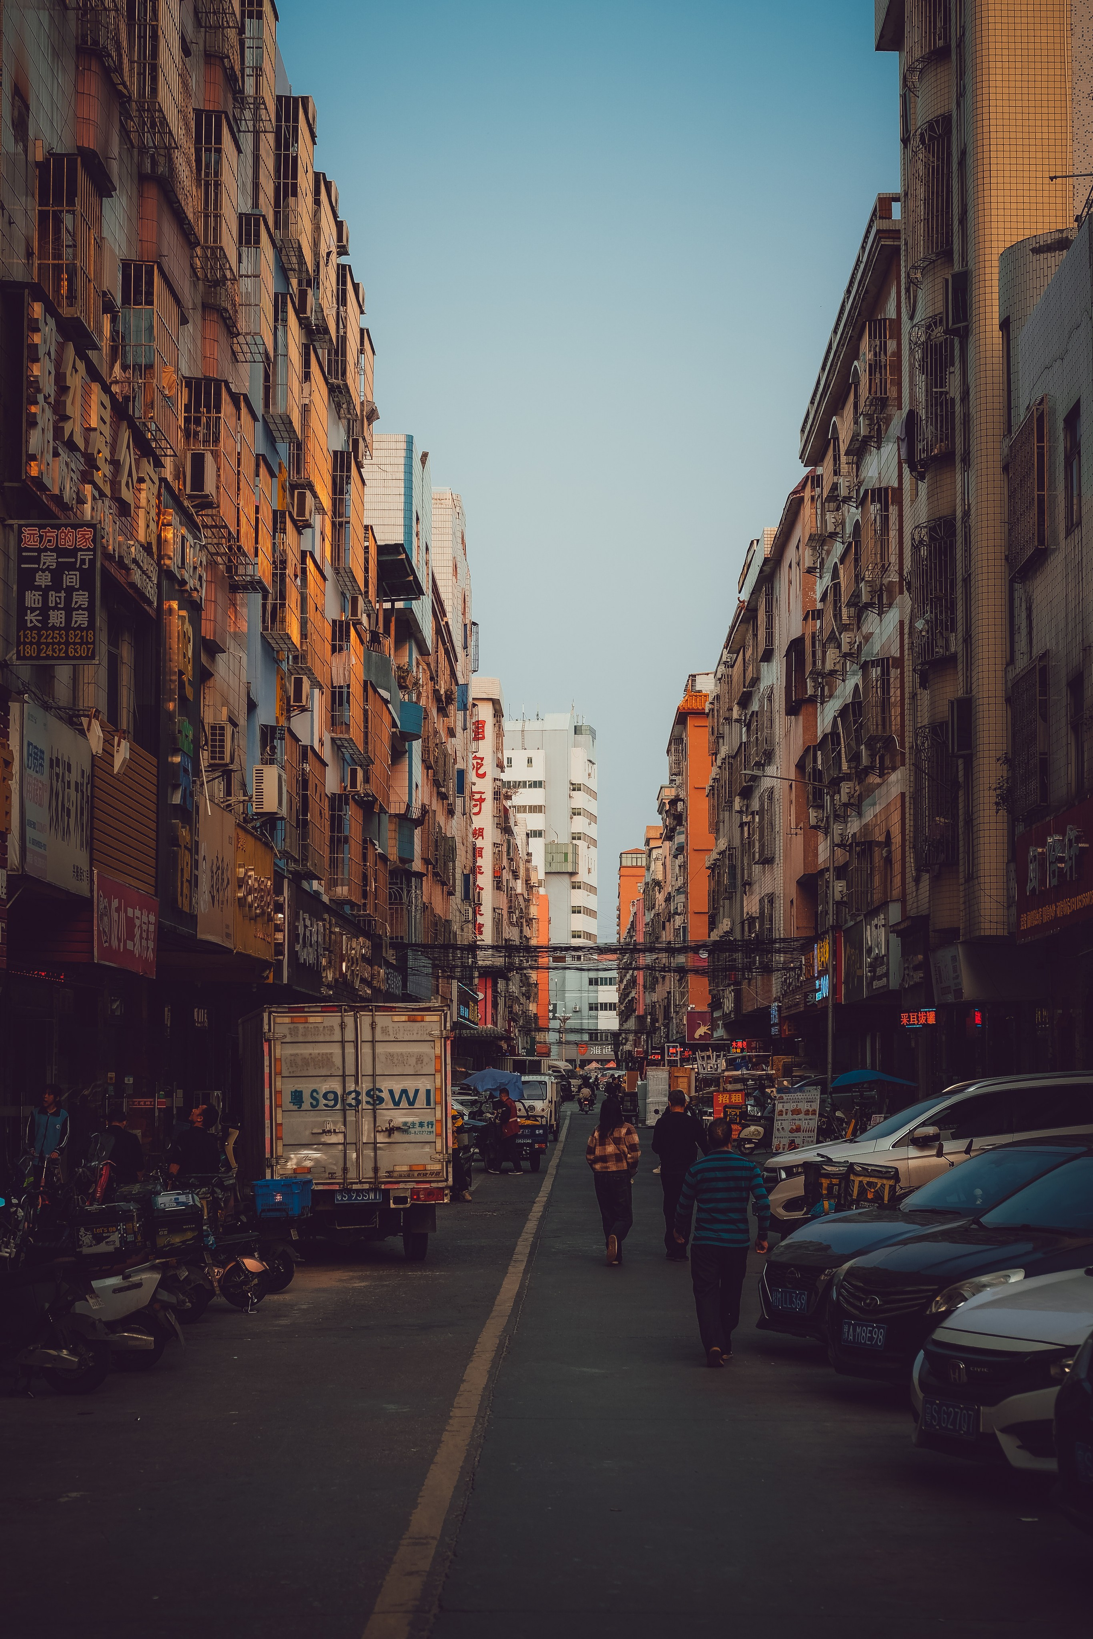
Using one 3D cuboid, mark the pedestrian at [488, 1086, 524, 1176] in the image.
[{"bbox_3d":[-0.771,5.964,46.190,0.650,1.660,0.500,-1,-6,10],"label":"pedestrian"}]

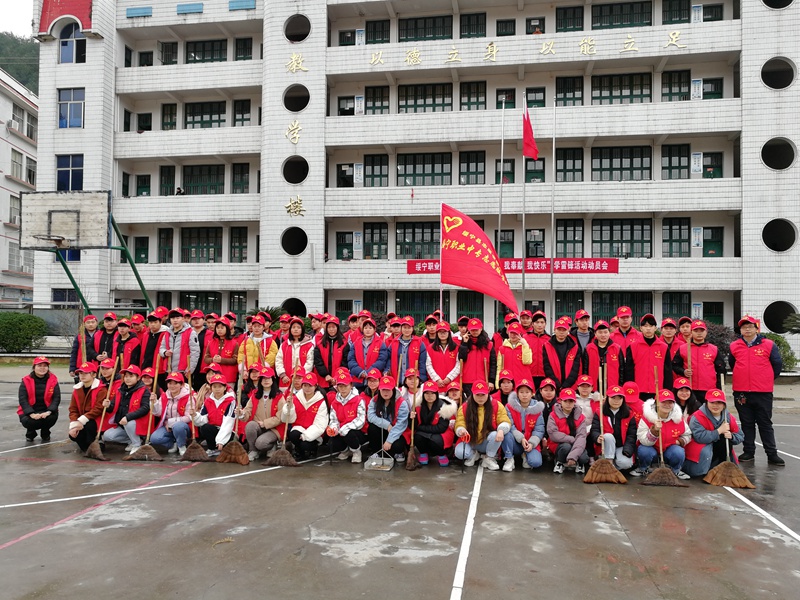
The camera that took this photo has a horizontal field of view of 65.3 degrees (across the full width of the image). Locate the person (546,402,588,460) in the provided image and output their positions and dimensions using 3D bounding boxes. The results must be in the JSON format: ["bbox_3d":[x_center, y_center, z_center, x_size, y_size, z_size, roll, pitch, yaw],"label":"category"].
[{"bbox_3d":[1.897,1.422,7.058,0.530,0.950,0.680,0,-1,9],"label":"person"}]

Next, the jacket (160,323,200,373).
[{"bbox_3d":[-3.043,0.658,8.650,0.550,0.700,0.340,0,-2,12],"label":"jacket"}]

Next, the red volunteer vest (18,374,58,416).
[{"bbox_3d":[-4.808,1.264,8.300,0.530,0.600,0.380,1,-1,-25],"label":"red volunteer vest"}]

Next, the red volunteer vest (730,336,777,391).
[{"bbox_3d":[4.237,0.781,7.500,0.530,0.670,0.320,-1,-3,29],"label":"red volunteer vest"}]

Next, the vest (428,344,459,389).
[{"bbox_3d":[0.579,0.902,8.400,0.450,0.680,0.290,1,-1,0],"label":"vest"}]

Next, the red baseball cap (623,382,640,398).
[{"bbox_3d":[2.727,1.084,7.350,0.190,0.150,0.260,0,33,14],"label":"red baseball cap"}]

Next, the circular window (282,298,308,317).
[{"bbox_3d":[-5.072,0.601,30.000,1.400,1.400,0.250,0,-1,10],"label":"circular window"}]

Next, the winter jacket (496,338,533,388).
[{"bbox_3d":[1.489,0.829,8.150,0.500,0.660,0.360,0,-1,9],"label":"winter jacket"}]

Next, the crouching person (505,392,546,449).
[{"bbox_3d":[1.421,1.393,7.108,0.540,1.000,0.680,0,-1,7],"label":"crouching person"}]

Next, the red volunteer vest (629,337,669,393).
[{"bbox_3d":[3.086,0.801,7.750,0.490,0.690,0.300,0,-2,14],"label":"red volunteer vest"}]

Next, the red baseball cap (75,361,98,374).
[{"bbox_3d":[-3.815,0.826,7.600,0.190,0.140,0.260,0,-1,5],"label":"red baseball cap"}]

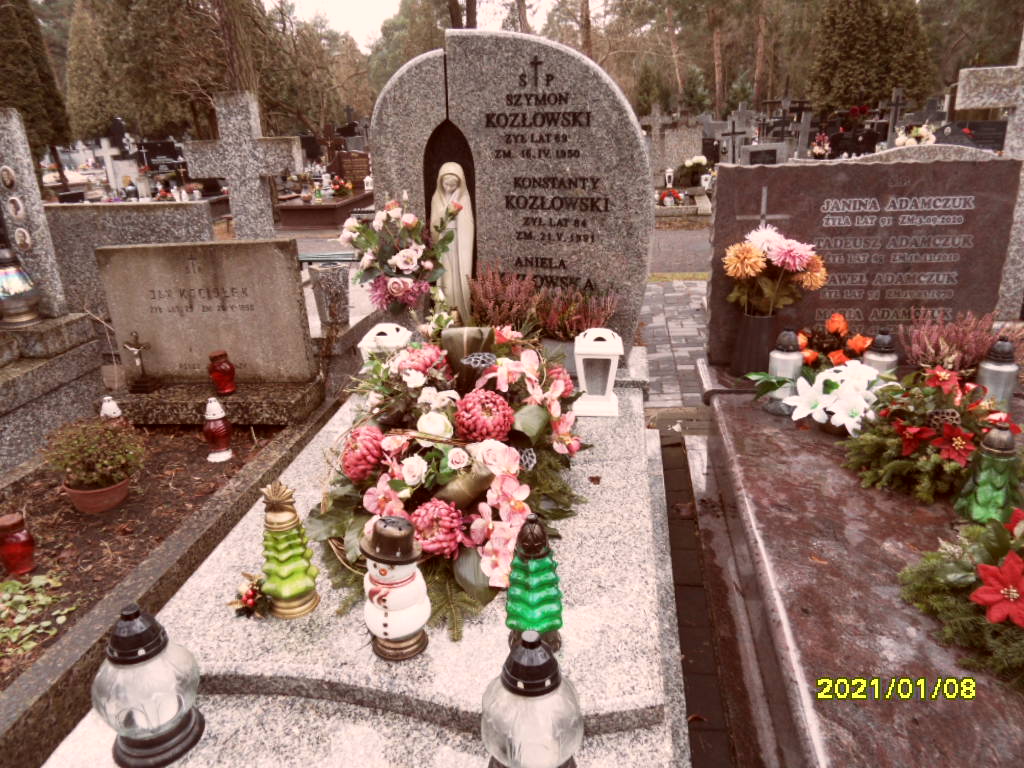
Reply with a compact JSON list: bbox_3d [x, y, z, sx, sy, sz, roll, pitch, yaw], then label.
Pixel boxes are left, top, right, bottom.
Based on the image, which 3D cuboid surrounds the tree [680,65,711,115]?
[{"bbox_3d":[6.466,-10.261,25.017,1.150,1.900,1.150,2,24,5],"label":"tree"}]

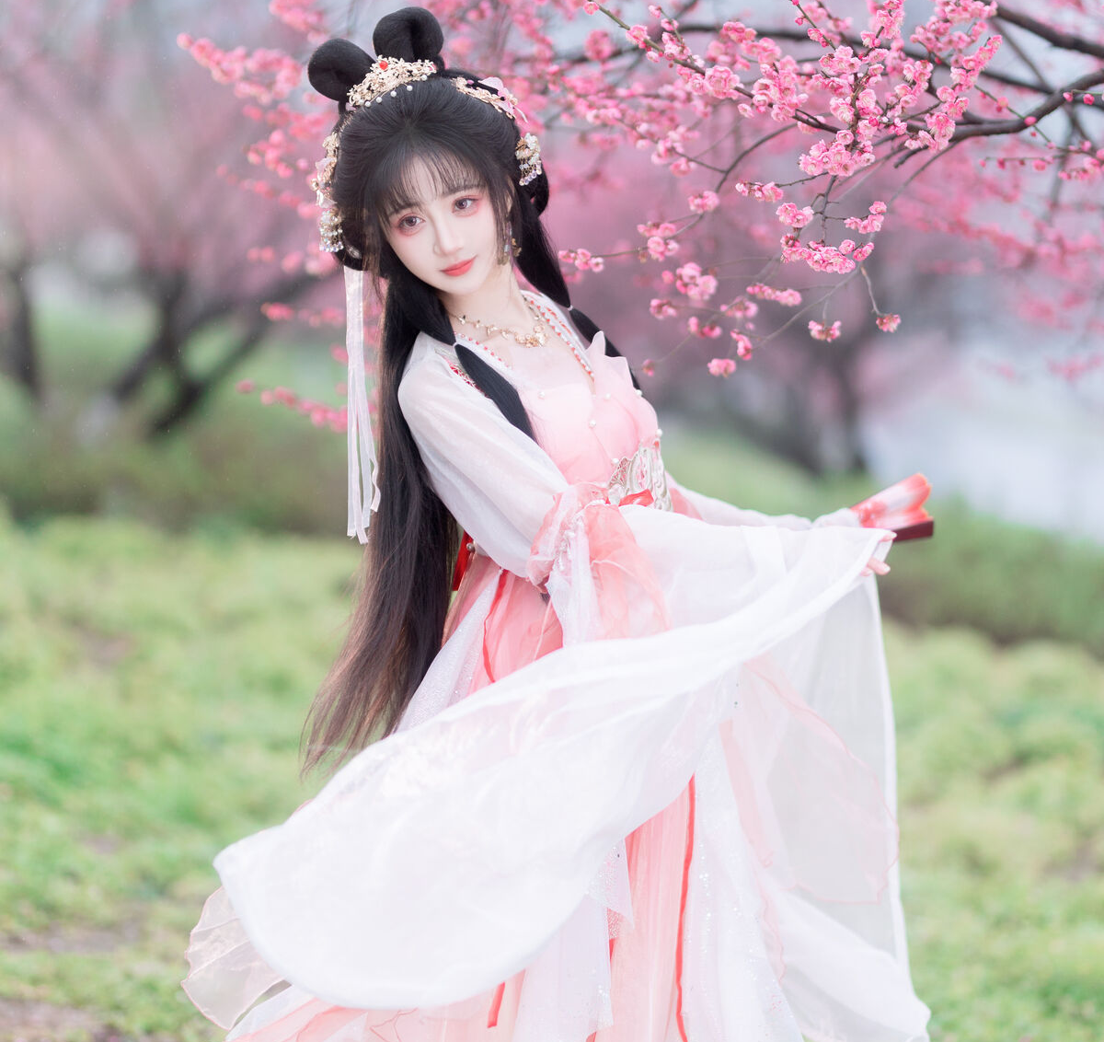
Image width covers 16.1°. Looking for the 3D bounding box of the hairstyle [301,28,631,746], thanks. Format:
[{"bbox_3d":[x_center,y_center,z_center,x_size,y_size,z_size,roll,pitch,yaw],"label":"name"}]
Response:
[{"bbox_3d":[-0.092,-0.149,4.400,0.330,0.860,0.340,-1,3,-27],"label":"hairstyle"}]

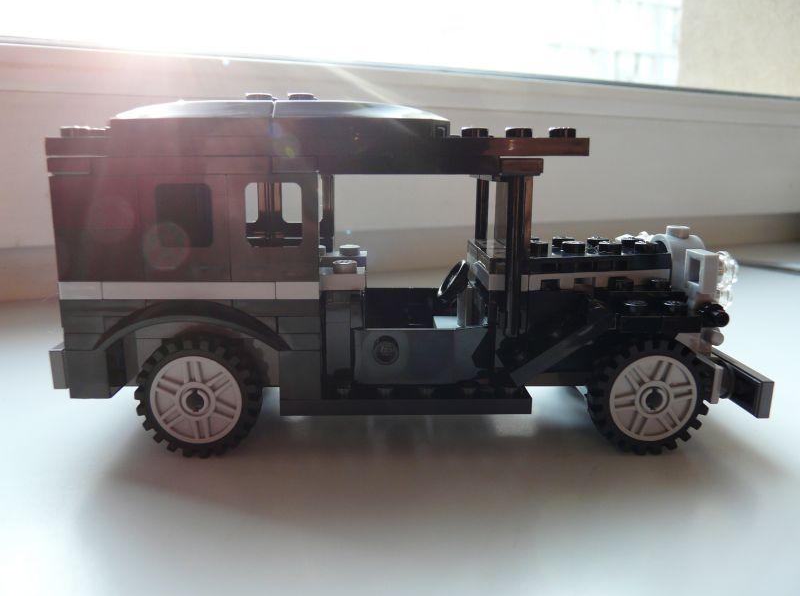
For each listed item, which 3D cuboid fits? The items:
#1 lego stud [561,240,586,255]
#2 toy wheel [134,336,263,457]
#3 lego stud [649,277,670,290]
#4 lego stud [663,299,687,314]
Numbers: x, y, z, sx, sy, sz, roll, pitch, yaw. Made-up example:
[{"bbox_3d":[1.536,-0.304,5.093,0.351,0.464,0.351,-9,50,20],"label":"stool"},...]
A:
[{"bbox_3d":[0.037,-0.011,0.139,0.005,0.002,0.005,0,11,0],"label":"lego stud"},{"bbox_3d":[-0.040,0.019,0.132,0.024,0.024,0.008,0,11,0],"label":"toy wheel"},{"bbox_3d":[0.054,-0.003,0.134,0.005,0.002,0.005,0,10,1],"label":"lego stud"},{"bbox_3d":[0.054,0.002,0.127,0.005,0.002,0.005,0,10,1],"label":"lego stud"}]

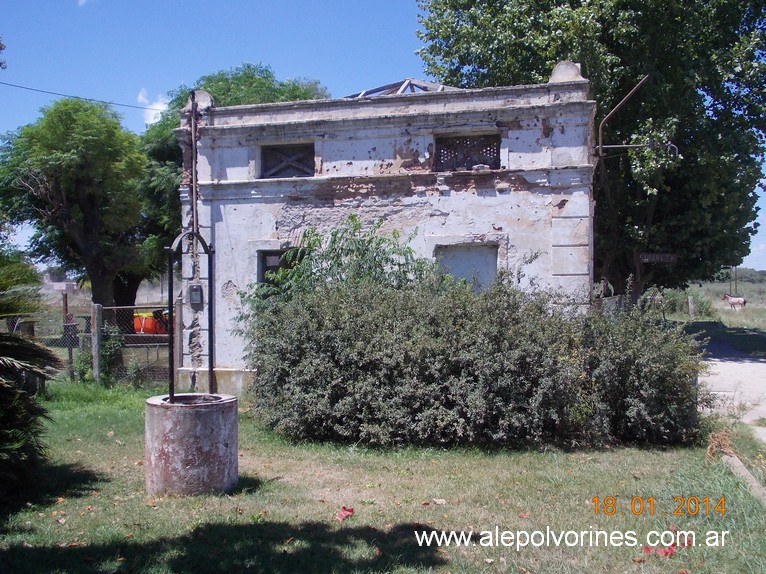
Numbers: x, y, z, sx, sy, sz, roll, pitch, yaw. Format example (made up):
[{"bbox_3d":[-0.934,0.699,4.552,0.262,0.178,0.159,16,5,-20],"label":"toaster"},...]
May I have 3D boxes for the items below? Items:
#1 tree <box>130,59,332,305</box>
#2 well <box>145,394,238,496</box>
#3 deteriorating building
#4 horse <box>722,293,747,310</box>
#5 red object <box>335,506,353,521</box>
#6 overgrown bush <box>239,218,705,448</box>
[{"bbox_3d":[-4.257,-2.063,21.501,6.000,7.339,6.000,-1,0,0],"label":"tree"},{"bbox_3d":[-1.598,1.288,6.997,0.770,0.701,0.770,-1,0,0],"label":"well"},{"bbox_3d":[0.446,-0.890,14.247,6.230,4.950,4.600,-1,0,16],"label":"deteriorating building"},{"bbox_3d":[27.598,1.241,66.000,2.000,1.500,0.500,-1,0,23],"label":"horse"},{"bbox_3d":[-0.273,1.593,5.950,0.140,0.070,0.120,-1,0,0],"label":"red object"},{"bbox_3d":[0.878,0.422,9.695,5.015,2.355,2.300,-1,0,12],"label":"overgrown bush"}]

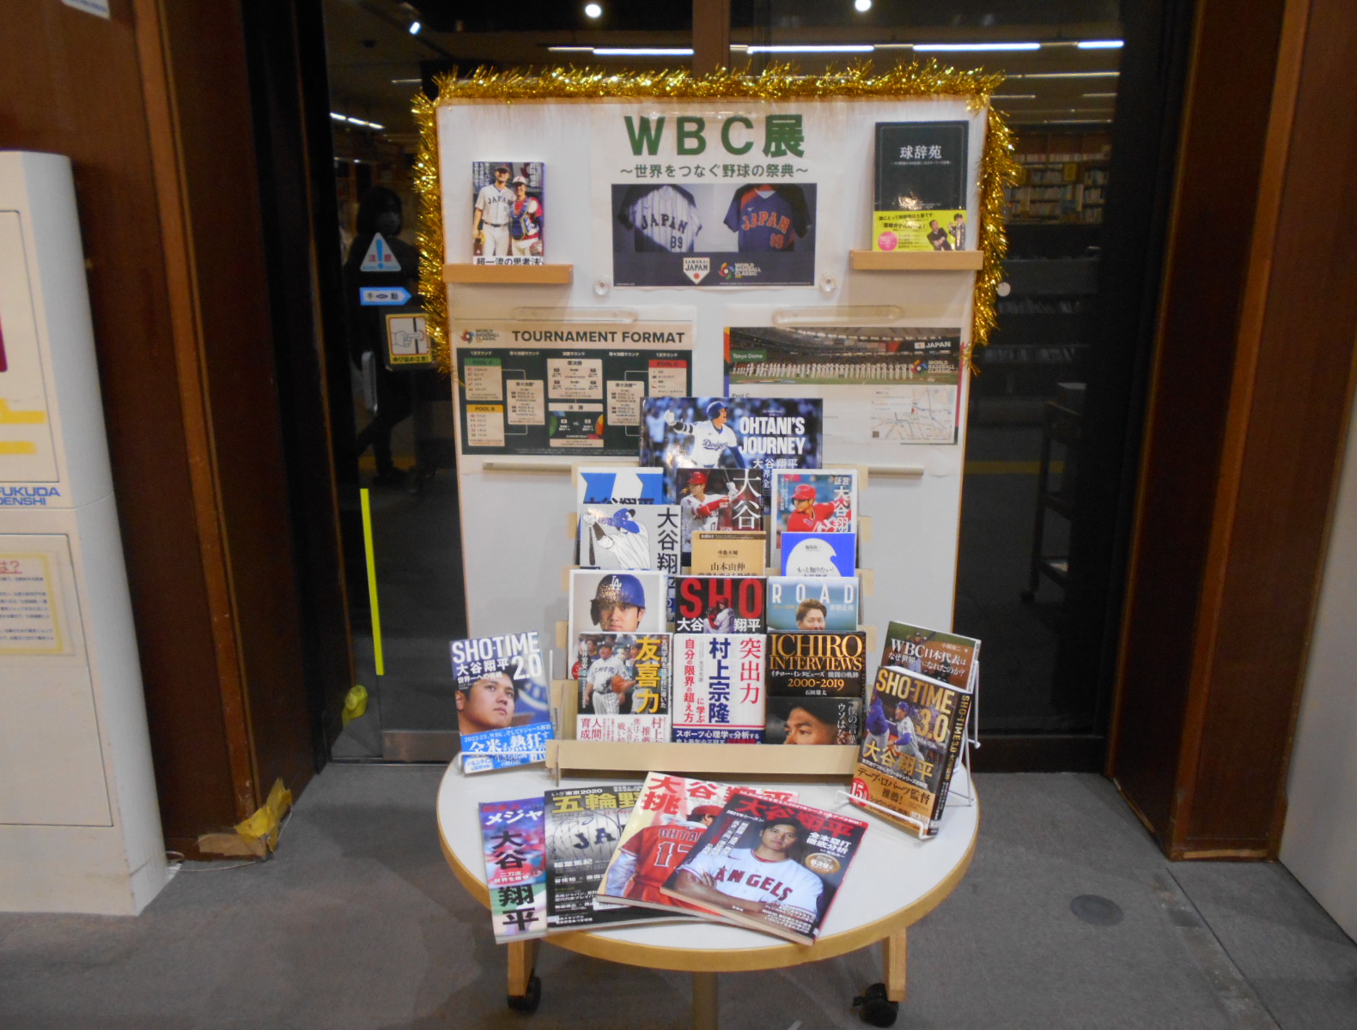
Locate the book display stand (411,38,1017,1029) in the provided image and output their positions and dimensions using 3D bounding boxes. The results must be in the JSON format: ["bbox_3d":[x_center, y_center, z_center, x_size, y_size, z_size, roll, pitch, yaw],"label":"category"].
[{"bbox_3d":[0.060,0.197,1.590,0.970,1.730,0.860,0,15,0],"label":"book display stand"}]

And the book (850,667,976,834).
[{"bbox_3d":[0.309,0.315,1.396,0.129,0.188,0.028,14,-1,40],"label":"book"}]

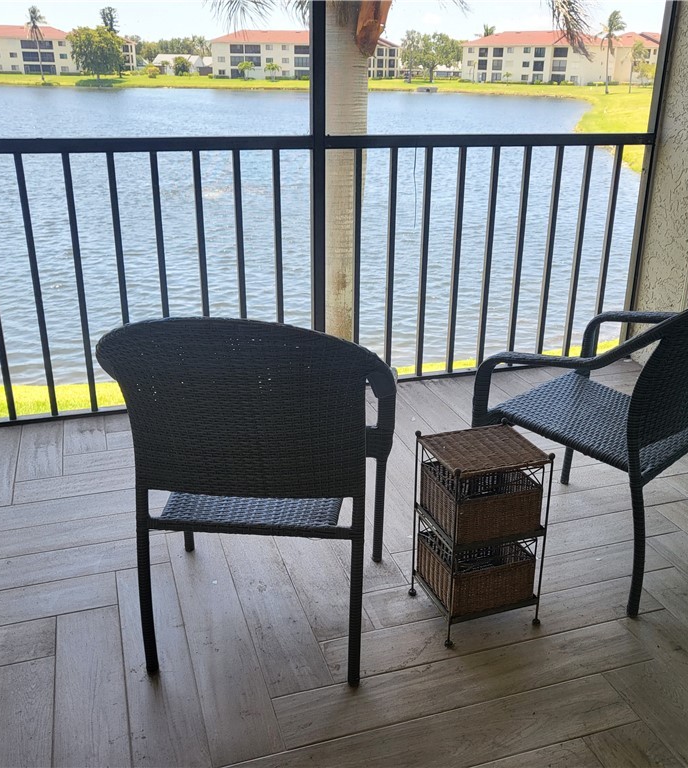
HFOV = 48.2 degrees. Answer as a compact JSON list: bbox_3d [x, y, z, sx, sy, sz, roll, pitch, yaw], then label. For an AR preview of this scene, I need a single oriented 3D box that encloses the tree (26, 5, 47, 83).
[{"bbox_3d":[-59.933,-66.047,149.482,4.000,13.500,4.000,0,22,0],"label":"tree"}]

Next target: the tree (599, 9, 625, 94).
[{"bbox_3d":[45.787,-56.220,130.594,4.300,12.900,4.300,0,22,0],"label":"tree"}]

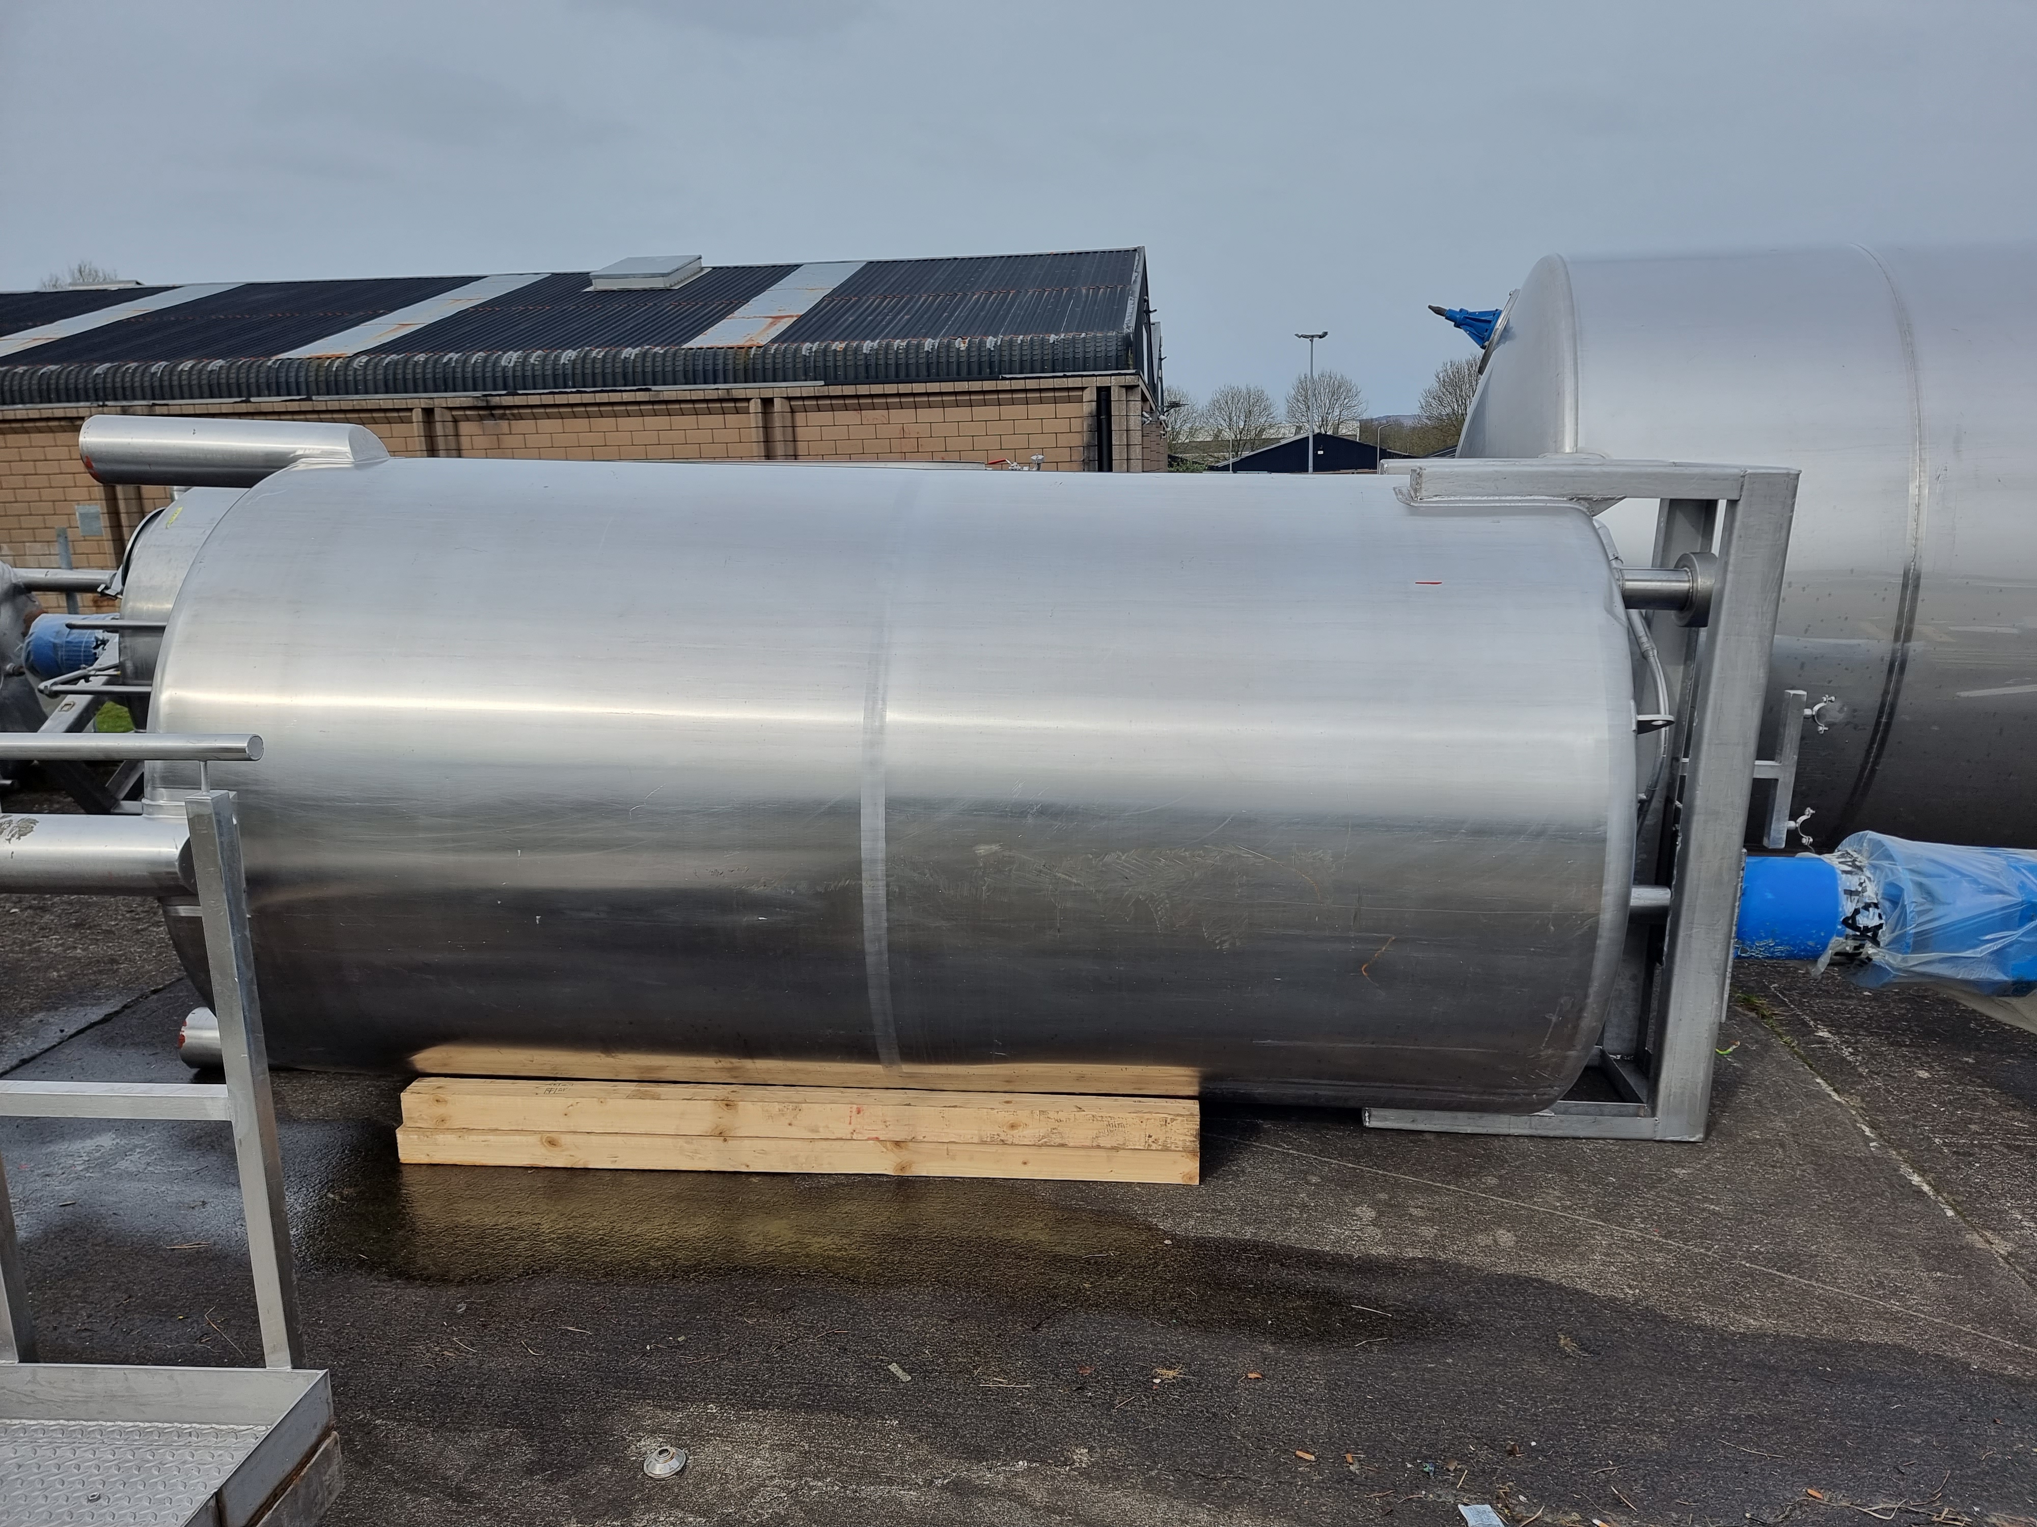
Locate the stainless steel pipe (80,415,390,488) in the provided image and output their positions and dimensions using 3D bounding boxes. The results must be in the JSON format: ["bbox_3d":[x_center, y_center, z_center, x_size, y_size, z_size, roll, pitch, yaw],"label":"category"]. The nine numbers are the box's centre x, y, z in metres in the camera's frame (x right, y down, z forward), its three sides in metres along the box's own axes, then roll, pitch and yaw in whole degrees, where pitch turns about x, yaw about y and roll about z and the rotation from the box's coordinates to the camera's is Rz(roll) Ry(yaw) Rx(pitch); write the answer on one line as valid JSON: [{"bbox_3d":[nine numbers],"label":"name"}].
[{"bbox_3d":[-1.968,-0.792,3.596,0.760,0.170,0.170,1,12,3],"label":"stainless steel pipe"}]

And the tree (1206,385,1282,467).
[{"bbox_3d":[20.547,-29.520,129.716,7.000,10.330,7.000,0,12,9],"label":"tree"}]

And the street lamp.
[{"bbox_3d":[16.492,-19.374,79.589,1.850,9.550,0.500,1,12,11],"label":"street lamp"}]

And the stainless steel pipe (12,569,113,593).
[{"bbox_3d":[-5.954,-1.140,8.800,0.660,0.142,0.142,-1,12,4],"label":"stainless steel pipe"}]

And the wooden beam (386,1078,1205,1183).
[{"bbox_3d":[-0.565,0.913,3.516,2.020,0.180,0.110,0,12,6],"label":"wooden beam"}]

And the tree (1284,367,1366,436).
[{"bbox_3d":[28.148,-30.304,129.590,7.600,11.540,7.400,1,12,12],"label":"tree"}]

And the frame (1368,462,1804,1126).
[{"bbox_3d":[1.333,0.087,3.582,0.860,1.650,0.430,1,12,3],"label":"frame"}]

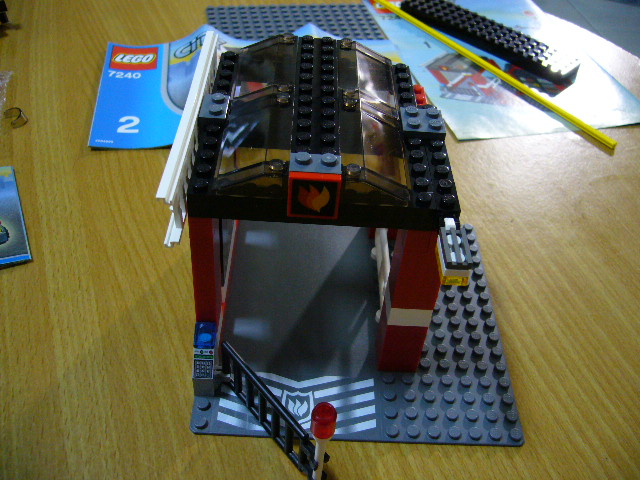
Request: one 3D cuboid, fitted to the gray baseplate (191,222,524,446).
[{"bbox_3d":[0.016,0.033,0.292,0.128,0.004,0.128,2,42,-1],"label":"gray baseplate"}]

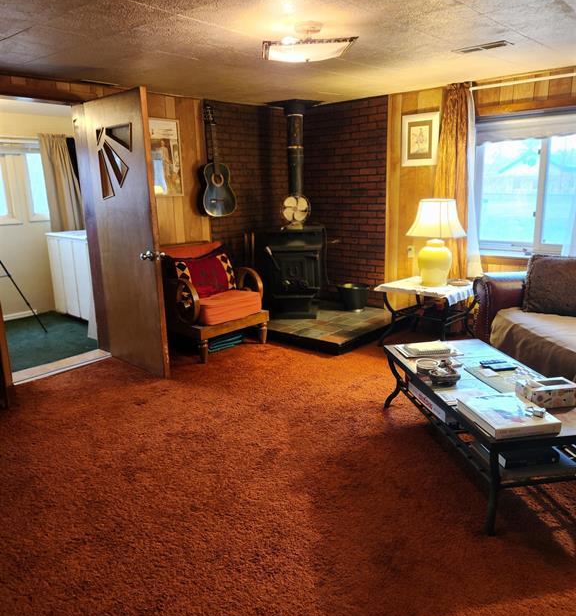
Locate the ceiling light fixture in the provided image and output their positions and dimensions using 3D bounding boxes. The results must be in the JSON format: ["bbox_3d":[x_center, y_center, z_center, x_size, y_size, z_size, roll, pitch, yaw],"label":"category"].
[{"bbox_3d":[0.093,-1.323,2.567,0.420,0.166,0.420,-1,14,0],"label":"ceiling light fixture"}]

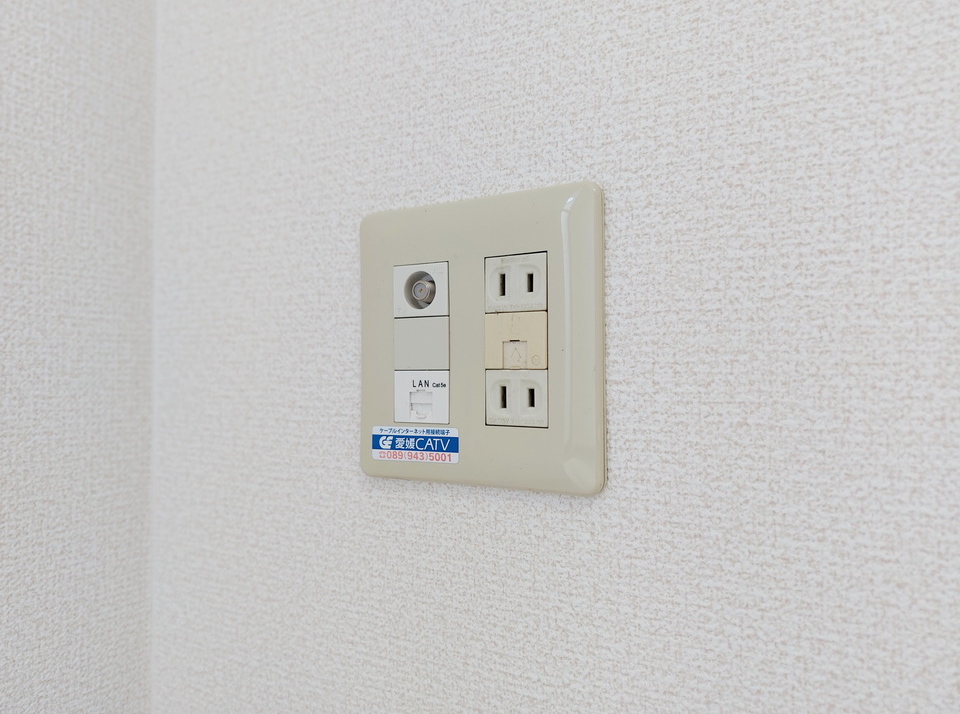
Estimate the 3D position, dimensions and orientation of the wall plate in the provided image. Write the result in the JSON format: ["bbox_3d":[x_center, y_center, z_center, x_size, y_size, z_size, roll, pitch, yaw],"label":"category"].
[{"bbox_3d":[-0.004,-0.006,0.277,0.116,0.120,0.009,-1,-1,29],"label":"wall plate"}]

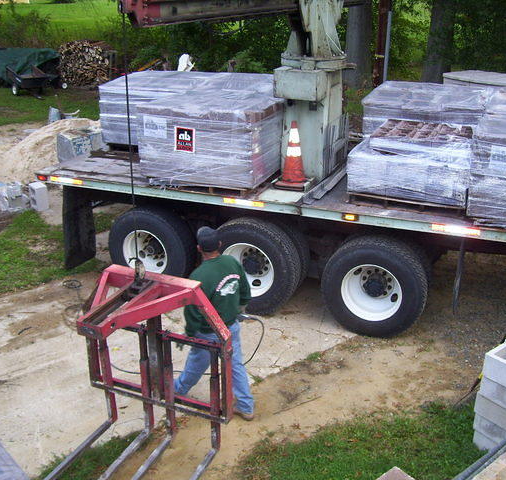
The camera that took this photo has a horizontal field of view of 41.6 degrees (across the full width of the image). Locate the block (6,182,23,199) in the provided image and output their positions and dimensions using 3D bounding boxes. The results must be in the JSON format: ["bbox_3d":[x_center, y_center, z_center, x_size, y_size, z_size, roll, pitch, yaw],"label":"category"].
[{"bbox_3d":[-3.948,-0.810,10.992,0.280,0.200,0.220,-7,23,-19],"label":"block"}]

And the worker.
[{"bbox_3d":[-0.355,0.701,5.629,0.600,1.720,0.600,-10,24,-26],"label":"worker"}]

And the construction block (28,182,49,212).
[{"bbox_3d":[-3.512,-0.694,10.959,0.194,0.394,0.270,-15,26,-34],"label":"construction block"}]

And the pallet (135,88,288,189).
[{"bbox_3d":[-0.448,-1.137,7.619,1.314,0.885,1.070,8,23,19],"label":"pallet"}]

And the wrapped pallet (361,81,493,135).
[{"bbox_3d":[2.116,-1.326,8.170,1.300,0.900,1.270,8,23,19],"label":"wrapped pallet"}]

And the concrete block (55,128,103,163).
[{"bbox_3d":[-3.590,-1.961,13.810,0.552,0.482,0.675,19,28,39],"label":"concrete block"}]

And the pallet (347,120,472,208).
[{"bbox_3d":[1.728,-0.822,7.158,1.190,0.670,1.050,8,23,19],"label":"pallet"}]

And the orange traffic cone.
[{"bbox_3d":[0.460,-0.967,7.541,0.360,0.720,0.360,8,23,19],"label":"orange traffic cone"}]

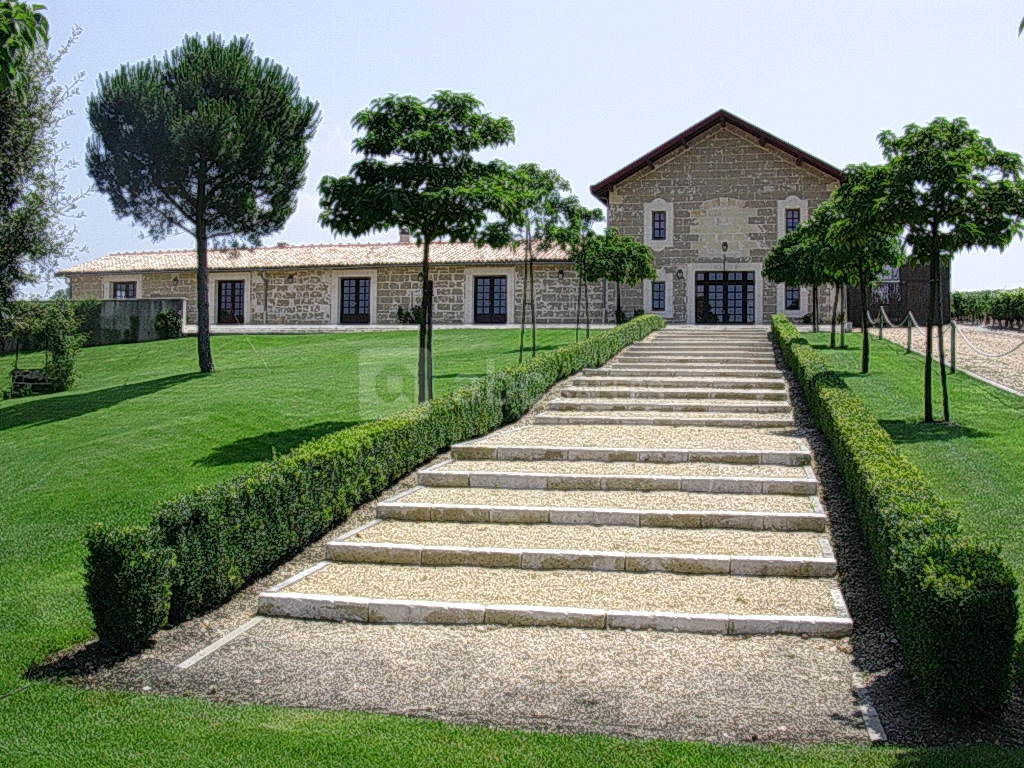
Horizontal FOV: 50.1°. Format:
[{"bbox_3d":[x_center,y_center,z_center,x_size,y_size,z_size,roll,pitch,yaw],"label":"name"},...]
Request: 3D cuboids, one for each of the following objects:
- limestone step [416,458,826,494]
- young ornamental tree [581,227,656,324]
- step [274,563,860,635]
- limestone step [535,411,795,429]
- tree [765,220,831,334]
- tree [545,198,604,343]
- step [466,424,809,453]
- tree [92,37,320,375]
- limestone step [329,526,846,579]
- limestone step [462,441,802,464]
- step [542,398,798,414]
[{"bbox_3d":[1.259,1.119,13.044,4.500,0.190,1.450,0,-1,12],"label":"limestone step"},{"bbox_3d":[3.878,-3.836,39.851,2.800,3.770,2.800,1,3,11],"label":"young ornamental tree"},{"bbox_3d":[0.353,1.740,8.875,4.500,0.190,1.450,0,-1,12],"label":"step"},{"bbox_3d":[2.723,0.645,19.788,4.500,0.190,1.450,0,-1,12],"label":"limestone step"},{"bbox_3d":[10.319,-3.831,38.349,3.100,4.050,3.100,1,3,11],"label":"tree"},{"bbox_3d":[2.204,-3.844,37.400,2.150,5.250,2.150,0,-1,12],"label":"tree"},{"bbox_3d":[1.966,0.868,16.300,4.500,0.250,5.000,0,-1,12],"label":"step"},{"bbox_3d":[-8.752,-5.112,31.000,6.500,9.500,6.500,0,-1,12],"label":"tree"},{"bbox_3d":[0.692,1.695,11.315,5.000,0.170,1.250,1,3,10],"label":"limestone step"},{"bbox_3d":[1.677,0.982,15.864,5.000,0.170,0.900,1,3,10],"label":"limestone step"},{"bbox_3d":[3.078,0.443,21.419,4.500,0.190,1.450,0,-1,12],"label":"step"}]

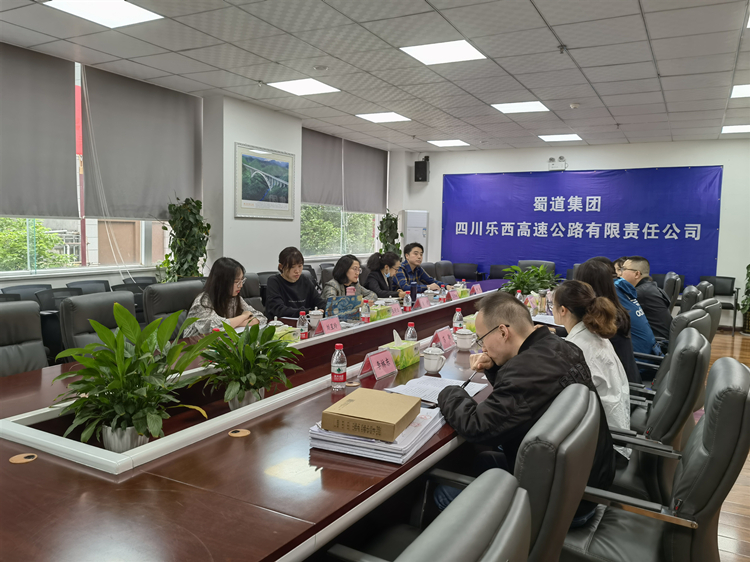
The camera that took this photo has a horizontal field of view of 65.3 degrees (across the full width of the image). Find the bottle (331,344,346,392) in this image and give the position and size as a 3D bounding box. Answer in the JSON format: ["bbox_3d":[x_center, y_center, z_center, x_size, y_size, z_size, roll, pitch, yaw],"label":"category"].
[{"bbox_3d":[-0.151,0.347,2.377,0.062,0.193,0.062,1,5,0],"label":"bottle"}]

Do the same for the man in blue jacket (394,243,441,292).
[{"bbox_3d":[0.420,0.251,5.913,0.540,1.260,0.800,-3,7,-42],"label":"man in blue jacket"}]

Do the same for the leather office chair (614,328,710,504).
[{"bbox_3d":[1.175,0.735,2.694,0.660,1.000,0.620,5,6,30],"label":"leather office chair"}]

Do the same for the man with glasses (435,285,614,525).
[{"bbox_3d":[0.560,0.649,2.257,0.720,1.220,0.540,5,6,31],"label":"man with glasses"}]

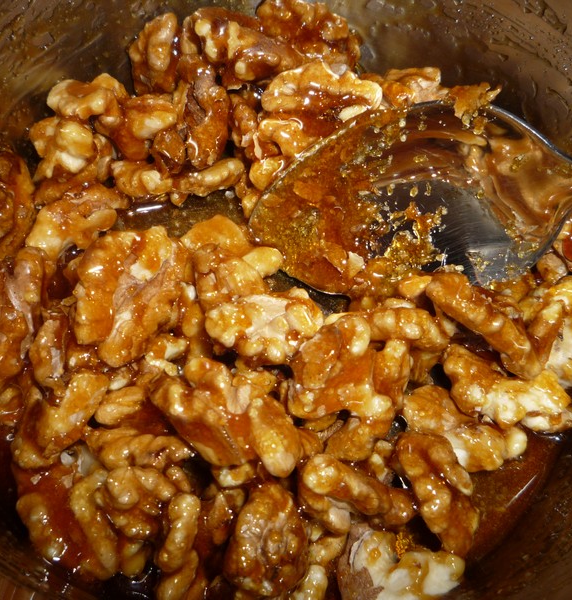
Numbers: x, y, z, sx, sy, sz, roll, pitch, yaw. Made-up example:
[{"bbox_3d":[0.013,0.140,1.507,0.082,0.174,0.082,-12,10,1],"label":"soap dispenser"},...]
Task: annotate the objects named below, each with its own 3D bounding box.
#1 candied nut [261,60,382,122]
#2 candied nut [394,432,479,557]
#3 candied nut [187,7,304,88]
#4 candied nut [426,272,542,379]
[{"bbox_3d":[0.010,-0.057,0.189,0.032,0.015,0.018,-3,65,-1],"label":"candied nut"},{"bbox_3d":[0.032,0.041,0.148,0.013,0.015,0.025,-24,67,-11],"label":"candied nut"},{"bbox_3d":[-0.012,-0.073,0.200,0.029,0.015,0.017,19,71,7],"label":"candied nut"},{"bbox_3d":[0.048,0.006,0.168,0.029,0.016,0.012,41,75,14],"label":"candied nut"}]

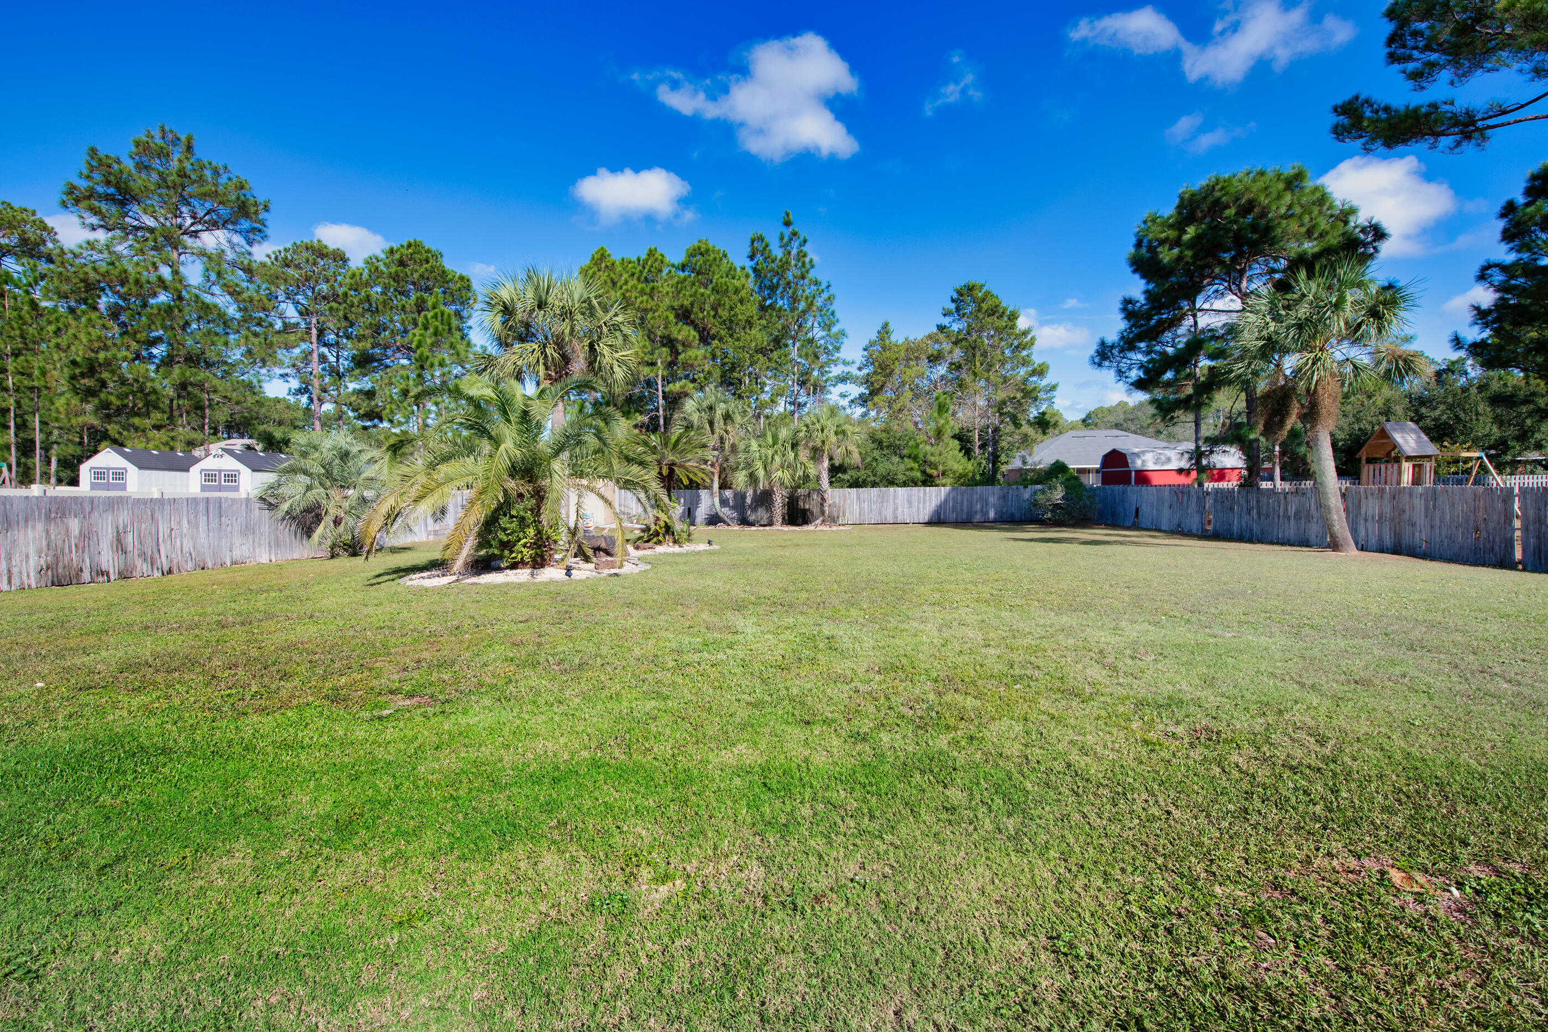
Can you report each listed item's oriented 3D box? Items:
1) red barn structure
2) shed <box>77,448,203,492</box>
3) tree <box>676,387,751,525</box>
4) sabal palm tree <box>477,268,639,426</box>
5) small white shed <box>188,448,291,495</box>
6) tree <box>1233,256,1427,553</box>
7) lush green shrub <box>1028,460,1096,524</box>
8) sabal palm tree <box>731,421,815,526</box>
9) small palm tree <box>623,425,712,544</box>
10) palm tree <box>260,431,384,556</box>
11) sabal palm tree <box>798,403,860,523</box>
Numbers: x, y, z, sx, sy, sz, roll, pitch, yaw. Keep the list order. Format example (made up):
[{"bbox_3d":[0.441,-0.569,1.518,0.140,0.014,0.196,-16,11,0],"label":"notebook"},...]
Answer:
[{"bbox_3d":[25.700,-2.600,41.700,6.800,3.400,3.400,0,2,0],"label":"red barn structure"},{"bbox_3d":[-35.000,-2.100,36.400,3.150,3.150,4.800,0,2,0],"label":"shed"},{"bbox_3d":[-2.940,-2.880,31.000,3.600,6.700,3.500,0,2,0],"label":"tree"},{"bbox_3d":[-6.200,-3.000,18.500,4.500,8.100,4.400,0,2,0],"label":"sabal palm tree"},{"bbox_3d":[-27.900,-1.930,34.800,3.150,3.100,4.800,0,2,0],"label":"small white shed"},{"bbox_3d":[14.600,-3.000,17.200,4.100,7.800,4.000,0,2,0],"label":"tree"},{"bbox_3d":[13.300,-1.150,29.800,3.000,3.000,2.800,0,2,0],"label":"lush green shrub"},{"bbox_3d":[-0.030,-2.050,30.700,3.700,5.200,3.600,0,2,0],"label":"sabal palm tree"},{"bbox_3d":[-3.280,-0.980,20.000,2.700,3.650,2.600,0,2,0],"label":"small palm tree"},{"bbox_3d":[-13.300,-0.670,19.200,3.000,3.700,3.000,0,2,0],"label":"palm tree"},{"bbox_3d":[2.680,-2.560,31.000,3.000,5.800,2.900,0,2,0],"label":"sabal palm tree"}]

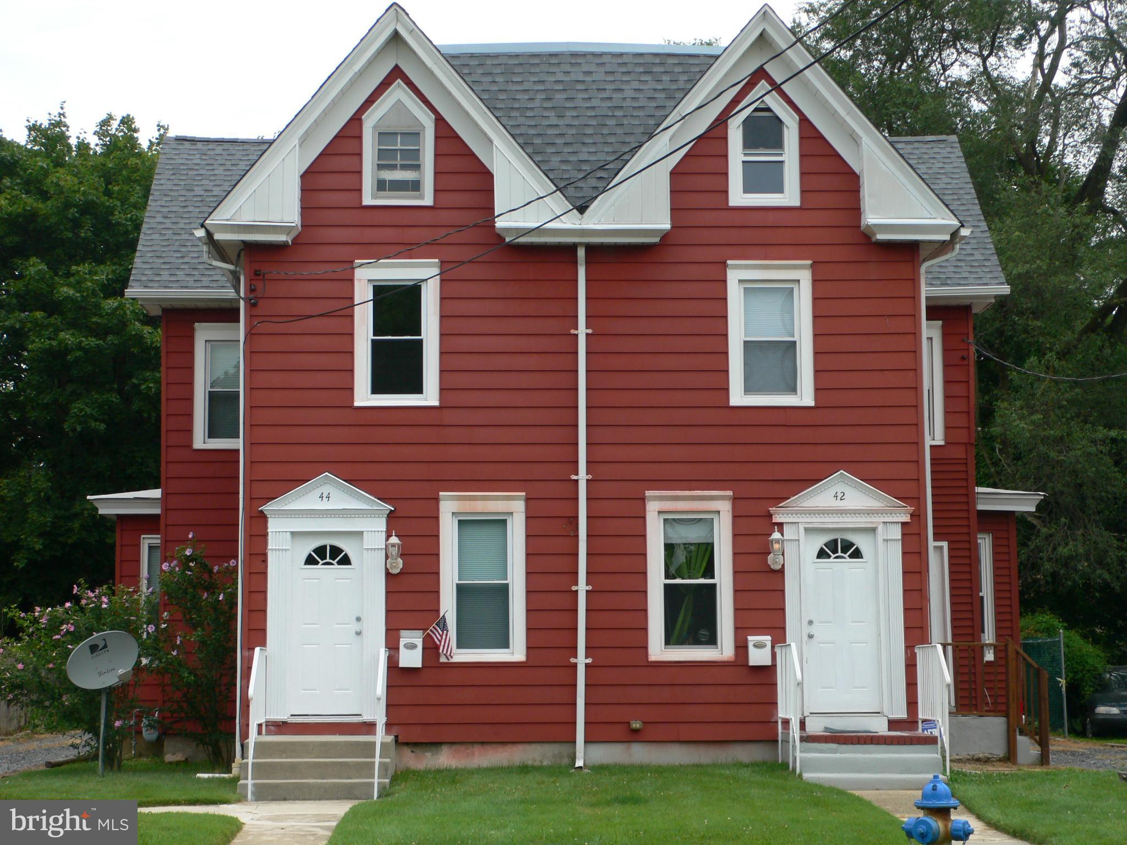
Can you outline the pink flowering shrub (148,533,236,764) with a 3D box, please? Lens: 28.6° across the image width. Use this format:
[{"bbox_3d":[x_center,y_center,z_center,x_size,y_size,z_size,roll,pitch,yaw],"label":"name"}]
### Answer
[{"bbox_3d":[-4.183,2.594,25.110,1.020,2.580,1.100,0,-7,-1],"label":"pink flowering shrub"}]

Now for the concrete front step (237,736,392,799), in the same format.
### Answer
[{"bbox_3d":[-2.576,3.629,23.316,1.540,0.637,1.270,0,-7,-1],"label":"concrete front step"}]

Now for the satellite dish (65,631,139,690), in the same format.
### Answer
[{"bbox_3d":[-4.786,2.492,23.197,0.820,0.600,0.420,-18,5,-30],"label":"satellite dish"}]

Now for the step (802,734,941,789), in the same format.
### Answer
[{"bbox_3d":[3.127,3.537,23.185,1.480,0.550,1.720,0,-7,-1],"label":"step"}]

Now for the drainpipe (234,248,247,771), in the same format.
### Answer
[{"bbox_3d":[-3.555,0.961,24.351,0.085,5.560,0.085,0,-7,-1],"label":"drainpipe"}]

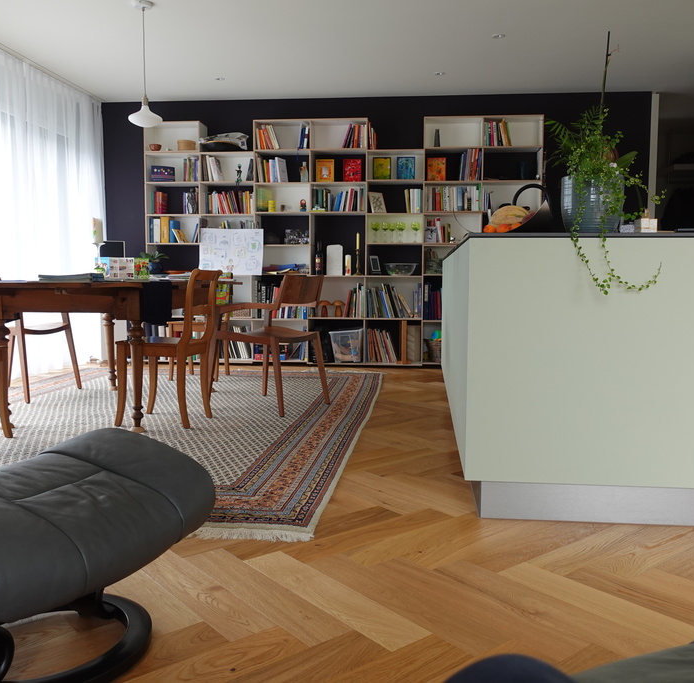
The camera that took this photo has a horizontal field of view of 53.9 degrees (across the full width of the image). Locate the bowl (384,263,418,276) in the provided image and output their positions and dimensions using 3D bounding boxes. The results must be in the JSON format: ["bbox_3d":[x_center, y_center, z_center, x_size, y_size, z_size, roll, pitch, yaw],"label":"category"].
[{"bbox_3d":[0.500,-0.661,6.333,0.306,0.108,0.306,1,5,6],"label":"bowl"}]

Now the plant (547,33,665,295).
[{"bbox_3d":[0.835,-0.575,2.232,0.379,0.837,0.371,1,5,6],"label":"plant"}]

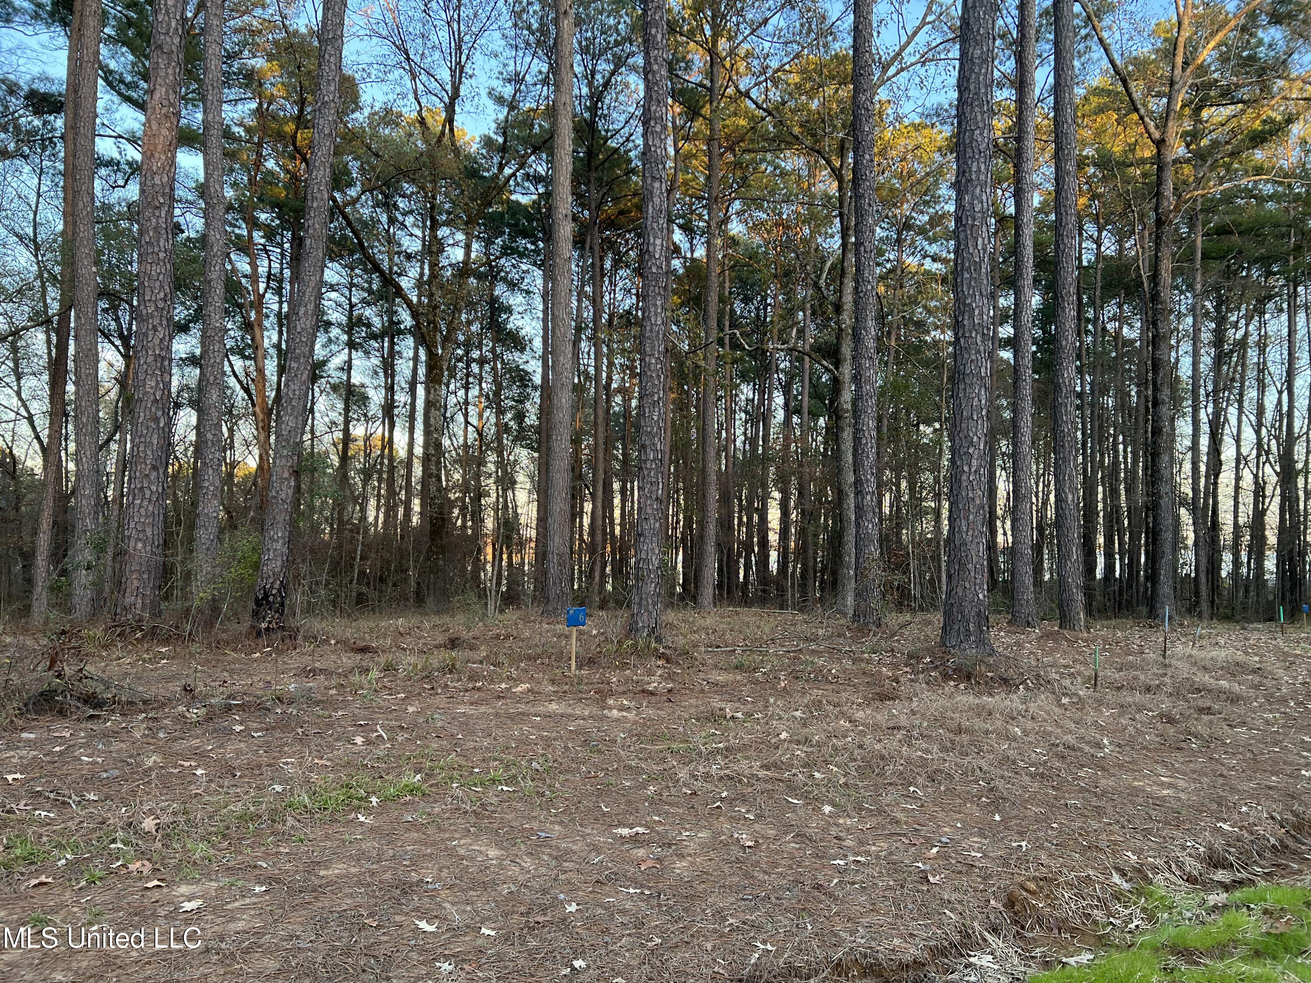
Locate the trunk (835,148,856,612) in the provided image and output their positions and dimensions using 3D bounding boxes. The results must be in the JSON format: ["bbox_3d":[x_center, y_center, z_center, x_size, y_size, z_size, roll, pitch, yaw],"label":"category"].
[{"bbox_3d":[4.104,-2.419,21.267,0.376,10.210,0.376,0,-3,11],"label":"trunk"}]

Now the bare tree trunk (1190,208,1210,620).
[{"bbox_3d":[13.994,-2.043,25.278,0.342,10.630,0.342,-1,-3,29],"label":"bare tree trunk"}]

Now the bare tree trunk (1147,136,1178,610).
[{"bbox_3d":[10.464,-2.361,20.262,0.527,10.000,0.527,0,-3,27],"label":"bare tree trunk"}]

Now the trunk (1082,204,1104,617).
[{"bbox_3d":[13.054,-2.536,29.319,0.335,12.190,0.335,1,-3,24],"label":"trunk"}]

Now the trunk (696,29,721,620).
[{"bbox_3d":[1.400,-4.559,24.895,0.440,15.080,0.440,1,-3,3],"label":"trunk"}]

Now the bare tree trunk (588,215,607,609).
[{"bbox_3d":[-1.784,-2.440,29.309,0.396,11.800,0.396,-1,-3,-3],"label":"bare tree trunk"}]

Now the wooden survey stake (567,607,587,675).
[{"bbox_3d":[-0.905,1.704,11.220,0.227,0.775,0.050,0,-3,-5],"label":"wooden survey stake"}]

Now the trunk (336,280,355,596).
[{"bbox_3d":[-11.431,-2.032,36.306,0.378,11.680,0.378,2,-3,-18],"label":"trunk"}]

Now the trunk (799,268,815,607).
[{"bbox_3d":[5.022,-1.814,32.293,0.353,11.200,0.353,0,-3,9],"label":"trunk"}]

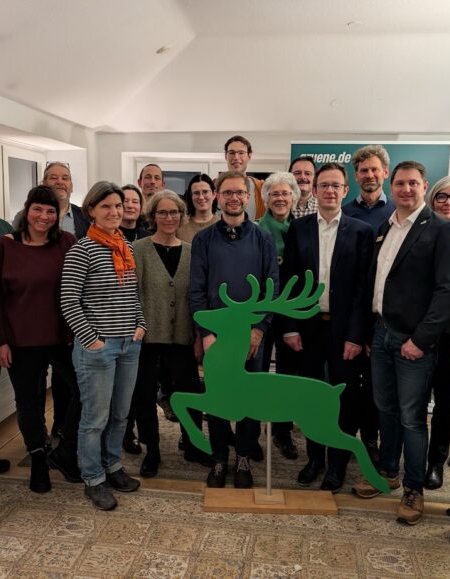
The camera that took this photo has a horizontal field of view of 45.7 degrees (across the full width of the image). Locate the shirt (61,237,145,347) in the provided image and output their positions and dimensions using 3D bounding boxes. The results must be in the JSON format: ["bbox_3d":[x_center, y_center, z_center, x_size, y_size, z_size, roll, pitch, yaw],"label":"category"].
[{"bbox_3d":[-0.643,0.005,2.823,0.460,0.575,0.310,-7,11,-44],"label":"shirt"}]

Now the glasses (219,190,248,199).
[{"bbox_3d":[0.046,-0.516,2.889,0.142,0.048,0.135,0,7,-3],"label":"glasses"}]

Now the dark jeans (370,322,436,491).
[{"bbox_3d":[0.967,0.604,2.906,0.310,0.900,0.355,-7,11,-43],"label":"dark jeans"}]

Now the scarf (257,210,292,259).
[{"bbox_3d":[0.321,-0.317,3.266,0.270,0.353,0.220,1,7,8],"label":"scarf"}]

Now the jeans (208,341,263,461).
[{"bbox_3d":[0.066,0.581,3.066,0.360,0.890,0.270,1,8,0],"label":"jeans"}]

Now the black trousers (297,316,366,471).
[{"bbox_3d":[0.604,0.598,3.056,0.390,0.932,0.290,1,7,8],"label":"black trousers"}]

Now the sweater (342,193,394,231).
[{"bbox_3d":[0.837,-0.180,3.050,0.550,0.720,0.290,2,8,12],"label":"sweater"}]

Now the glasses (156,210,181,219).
[{"bbox_3d":[-0.323,-0.430,3.051,0.142,0.051,0.135,0,7,-5],"label":"glasses"}]

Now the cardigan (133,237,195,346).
[{"bbox_3d":[-0.355,0.007,3.132,0.450,0.644,0.270,0,7,-5],"label":"cardigan"}]

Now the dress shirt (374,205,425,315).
[{"bbox_3d":[0.885,-0.145,2.690,0.380,0.570,0.270,4,7,28],"label":"dress shirt"}]

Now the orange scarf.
[{"bbox_3d":[-0.596,-0.185,2.787,0.240,0.297,0.210,-3,7,-25],"label":"orange scarf"}]

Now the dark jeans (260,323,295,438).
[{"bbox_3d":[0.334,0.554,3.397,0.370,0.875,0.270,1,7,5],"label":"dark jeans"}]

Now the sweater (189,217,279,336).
[{"bbox_3d":[0.053,-0.068,2.971,0.510,0.693,0.300,0,7,0],"label":"sweater"}]

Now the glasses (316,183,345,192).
[{"bbox_3d":[0.575,-0.553,2.892,0.145,0.056,0.135,2,7,12],"label":"glasses"}]

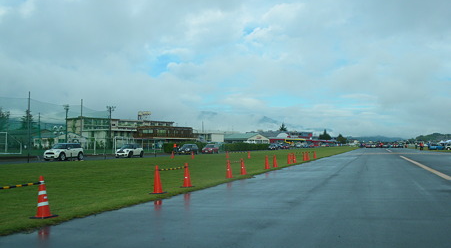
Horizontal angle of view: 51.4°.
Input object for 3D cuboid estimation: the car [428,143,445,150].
[{"bbox_3d":[48.200,5.300,107.000,3.750,1.430,1.700,2,-3,-35],"label":"car"}]

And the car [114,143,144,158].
[{"bbox_3d":[-9.880,2.790,48.600,1.690,1.410,3.730,-1,-3,16],"label":"car"}]

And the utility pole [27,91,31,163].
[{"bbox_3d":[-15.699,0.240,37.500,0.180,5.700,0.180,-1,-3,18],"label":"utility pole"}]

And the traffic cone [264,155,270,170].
[{"bbox_3d":[2.174,1.979,24.100,0.380,0.700,0.380,-1,-3,18],"label":"traffic cone"}]

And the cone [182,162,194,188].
[{"bbox_3d":[-1.111,1.507,13.750,0.390,0.700,0.390,0,-3,0],"label":"cone"}]

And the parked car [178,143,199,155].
[{"bbox_3d":[-4.700,3.250,59.300,1.690,1.430,3.800,-1,-3,16],"label":"parked car"}]

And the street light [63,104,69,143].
[{"bbox_3d":[-28.841,0.725,85.000,1.000,8.700,0.800,-1,-3,18],"label":"street light"}]

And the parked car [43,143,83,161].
[{"bbox_3d":[-13.630,2.380,39.800,1.690,1.430,3.900,-1,-3,15],"label":"parked car"}]

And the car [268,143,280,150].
[{"bbox_3d":[11.251,5.370,109.000,1.700,1.450,3.800,-1,-3,17],"label":"car"}]

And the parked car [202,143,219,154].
[{"bbox_3d":[-2.140,3.690,68.900,1.690,1.420,3.750,-1,-3,15],"label":"parked car"}]

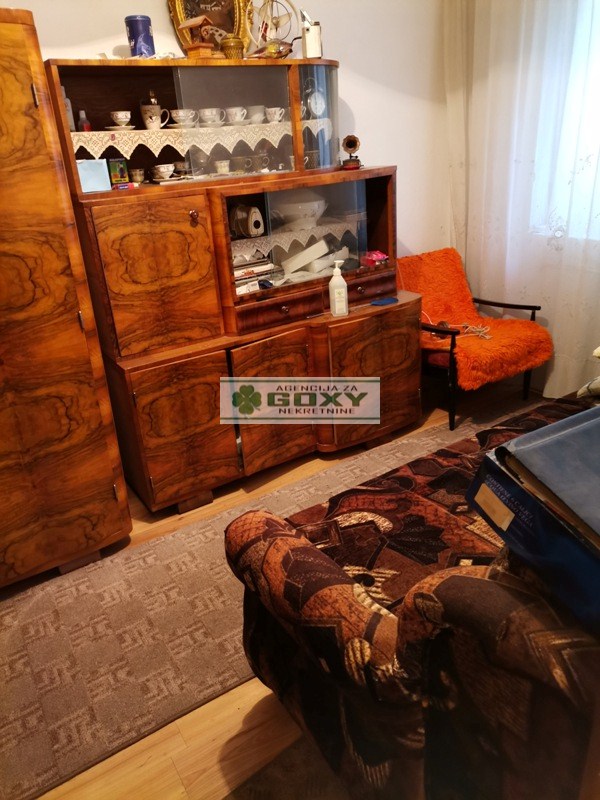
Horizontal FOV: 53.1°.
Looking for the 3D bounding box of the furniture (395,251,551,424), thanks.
[{"bbox_3d":[0.872,-0.370,3.314,0.656,0.816,0.723,-17,25,-28],"label":"furniture"}]

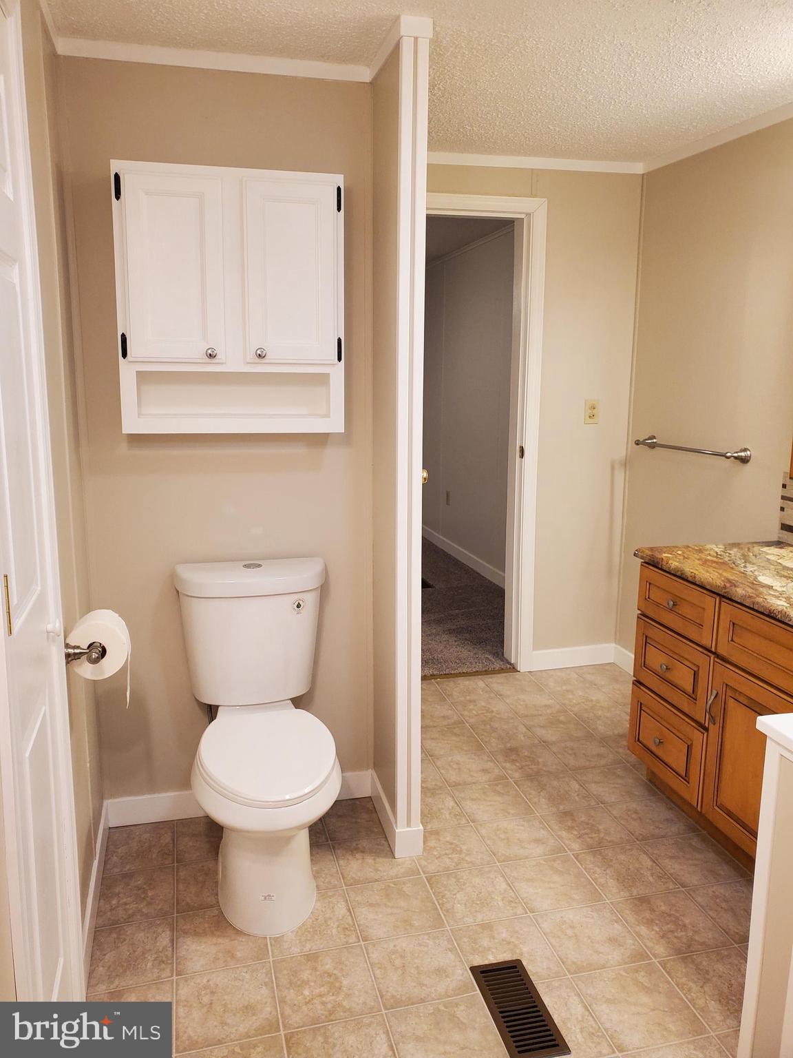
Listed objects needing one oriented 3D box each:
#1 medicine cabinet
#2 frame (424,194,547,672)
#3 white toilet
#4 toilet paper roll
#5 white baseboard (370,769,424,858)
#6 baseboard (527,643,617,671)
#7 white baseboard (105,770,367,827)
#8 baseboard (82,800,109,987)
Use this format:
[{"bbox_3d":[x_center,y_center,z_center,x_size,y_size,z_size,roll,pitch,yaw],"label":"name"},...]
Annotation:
[{"bbox_3d":[-0.440,-0.595,2.138,0.572,0.659,0.197,-2,11,-14],"label":"medicine cabinet"},{"bbox_3d":[0.183,-0.354,3.486,0.910,2.092,0.120,-2,11,-14],"label":"frame"},{"bbox_3d":[-0.342,0.557,2.080,0.436,0.802,0.715,-2,11,-14],"label":"white toilet"},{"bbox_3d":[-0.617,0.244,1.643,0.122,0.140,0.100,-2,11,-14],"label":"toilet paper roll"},{"bbox_3d":[-0.006,0.856,2.425,0.082,0.091,0.355,-2,11,-14],"label":"white baseboard"},{"bbox_3d":[0.847,0.607,3.789,0.440,0.098,0.014,-2,11,-14],"label":"baseboard"},{"bbox_3d":[-0.477,0.842,2.493,0.806,0.091,0.014,-2,11,-14],"label":"white baseboard"},{"bbox_3d":[-0.780,0.919,2.063,0.014,0.091,0.682,-2,11,-14],"label":"baseboard"}]

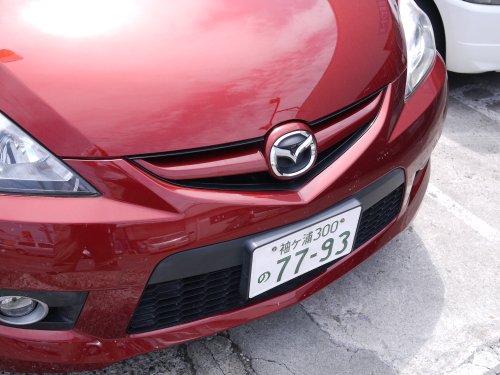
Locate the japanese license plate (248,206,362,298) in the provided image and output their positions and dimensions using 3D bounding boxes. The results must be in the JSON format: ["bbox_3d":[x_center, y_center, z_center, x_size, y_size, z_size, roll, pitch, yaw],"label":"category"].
[{"bbox_3d":[0.139,0.157,1.439,0.330,0.165,0.010,-19,43,-27],"label":"japanese license plate"}]

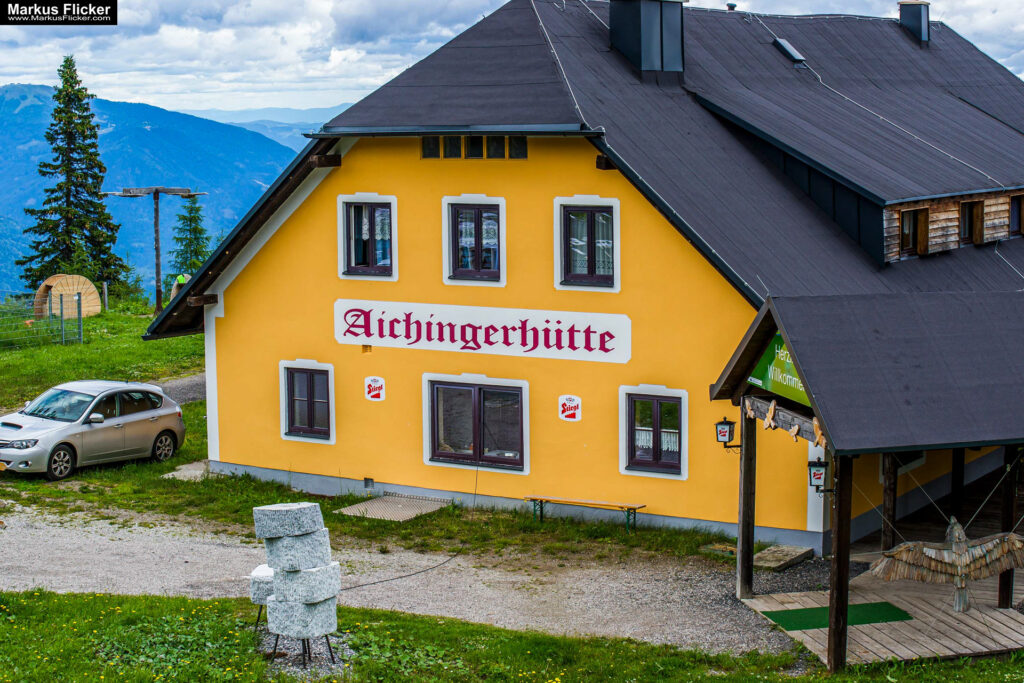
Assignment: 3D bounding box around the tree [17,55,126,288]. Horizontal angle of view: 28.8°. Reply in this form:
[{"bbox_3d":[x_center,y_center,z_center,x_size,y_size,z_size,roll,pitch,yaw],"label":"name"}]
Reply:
[{"bbox_3d":[-17.737,-6.307,80.000,4.339,10.526,4.259,-1,7,0],"label":"tree"}]

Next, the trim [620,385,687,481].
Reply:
[{"bbox_3d":[2.357,1.476,32.947,1.289,1.563,0.120,4,8,32],"label":"trim"}]

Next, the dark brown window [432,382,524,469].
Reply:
[{"bbox_3d":[-0.636,1.469,34.925,1.959,1.453,0.140,4,8,32],"label":"dark brown window"}]

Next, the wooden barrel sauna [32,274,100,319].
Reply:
[{"bbox_3d":[-15.200,-1.477,68.400,1.950,1.650,1.200,-7,9,-39],"label":"wooden barrel sauna"}]

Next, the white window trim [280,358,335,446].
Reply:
[{"bbox_3d":[-3.763,1.100,36.845,1.271,1.545,0.120,4,8,32],"label":"white window trim"}]

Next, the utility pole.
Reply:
[{"bbox_3d":[-12.174,-3.090,68.000,3.551,4.371,0.900,-2,7,-8],"label":"utility pole"}]

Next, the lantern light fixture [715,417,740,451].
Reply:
[{"bbox_3d":[3.111,1.328,28.749,0.310,0.500,0.290,3,8,27],"label":"lantern light fixture"}]

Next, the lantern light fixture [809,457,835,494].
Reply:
[{"bbox_3d":[3.908,1.692,25.143,0.330,0.490,0.270,0,7,10],"label":"lantern light fixture"}]

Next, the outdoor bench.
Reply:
[{"bbox_3d":[1.230,2.925,33.372,2.200,0.470,0.260,4,8,32],"label":"outdoor bench"}]

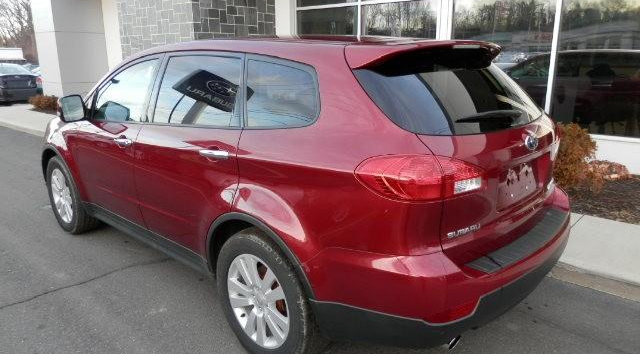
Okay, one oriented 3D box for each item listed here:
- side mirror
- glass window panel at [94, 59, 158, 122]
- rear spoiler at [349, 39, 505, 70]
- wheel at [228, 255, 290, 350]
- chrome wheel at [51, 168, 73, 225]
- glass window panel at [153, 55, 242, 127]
[{"bbox_3d":[-1.779,-0.479,3.337,0.115,0.175,0.200,13,18,42],"label":"side mirror"},{"bbox_3d":[-1.308,-0.586,3.179,0.840,0.460,0.050,13,-3,42],"label":"glass window panel"},{"bbox_3d":[0.633,-0.612,2.347,0.320,0.160,1.300,13,18,42],"label":"rear spoiler"},{"bbox_3d":[-0.259,0.603,2.346,0.490,0.490,0.190,13,18,42],"label":"wheel"},{"bbox_3d":[-2.251,0.160,4.188,0.490,0.490,0.190,13,18,42],"label":"chrome wheel"},{"bbox_3d":[-0.674,-0.478,2.599,0.890,0.410,0.050,13,-3,42],"label":"glass window panel"}]

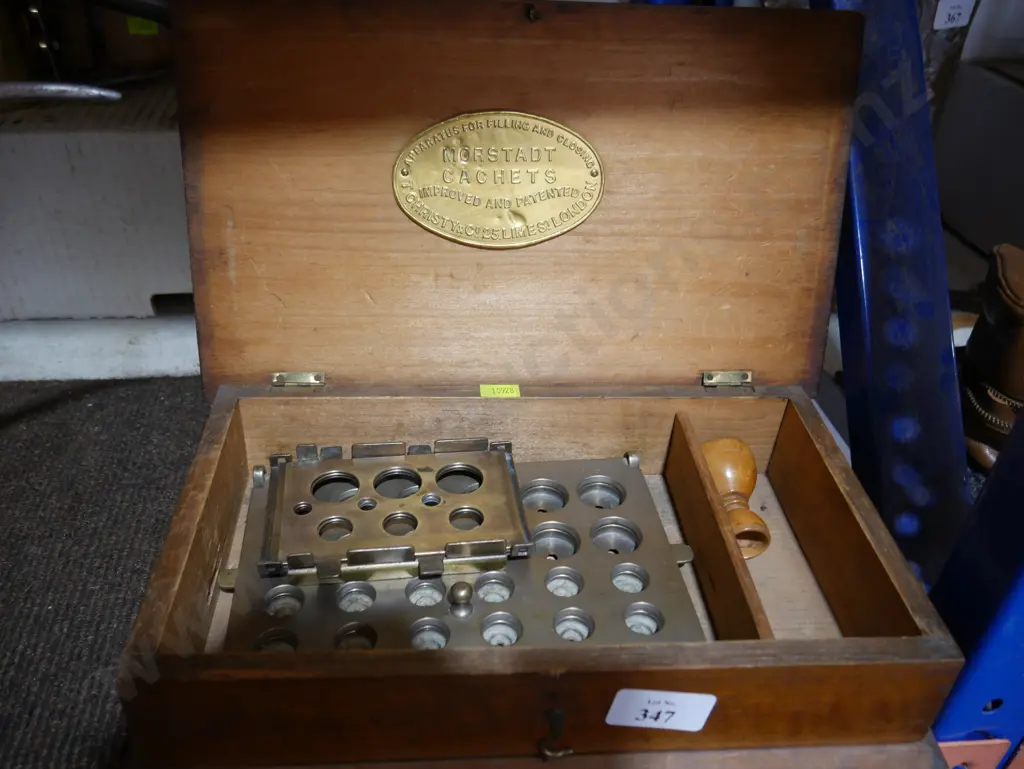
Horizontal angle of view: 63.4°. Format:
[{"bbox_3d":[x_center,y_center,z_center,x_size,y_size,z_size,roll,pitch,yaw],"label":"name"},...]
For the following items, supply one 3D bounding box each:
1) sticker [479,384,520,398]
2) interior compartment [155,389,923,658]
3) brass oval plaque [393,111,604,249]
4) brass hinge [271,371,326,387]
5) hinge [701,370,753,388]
[{"bbox_3d":[-0.007,0.004,0.476,0.022,0.001,0.012,0,35,-4],"label":"sticker"},{"bbox_3d":[0.009,0.080,0.419,0.313,0.057,0.167,0,35,-4],"label":"interior compartment"},{"bbox_3d":[-0.007,-0.108,0.435,0.112,0.070,0.003,0,14,-4],"label":"brass oval plaque"},{"bbox_3d":[-0.117,-0.002,0.454,0.029,0.009,0.004,0,14,-4],"label":"brass hinge"},{"bbox_3d":[0.123,-0.003,0.470,0.029,0.009,0.004,0,14,-4],"label":"hinge"}]

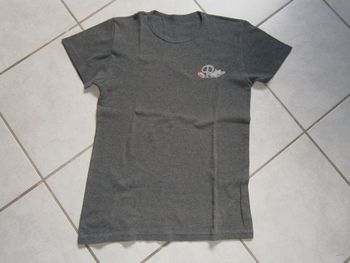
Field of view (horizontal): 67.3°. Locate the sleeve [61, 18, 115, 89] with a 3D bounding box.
[{"bbox_3d":[-0.262,-0.235,0.775,0.150,0.025,0.220,2,80,-1],"label":"sleeve"}]

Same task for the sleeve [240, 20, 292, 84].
[{"bbox_3d":[0.273,-0.240,0.788,0.157,0.025,0.195,2,80,-1],"label":"sleeve"}]

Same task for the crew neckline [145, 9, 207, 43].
[{"bbox_3d":[0.000,-0.316,0.795,0.187,0.022,0.110,2,80,-1],"label":"crew neckline"}]

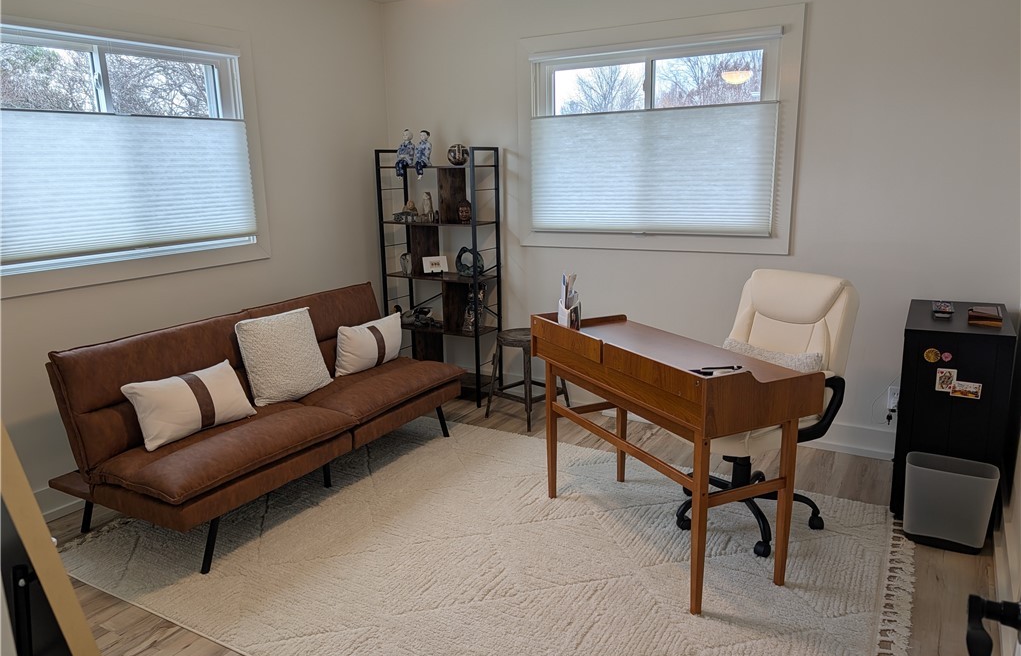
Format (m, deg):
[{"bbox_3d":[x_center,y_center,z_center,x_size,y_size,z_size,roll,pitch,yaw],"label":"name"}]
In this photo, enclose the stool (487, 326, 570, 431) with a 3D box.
[{"bbox_3d":[0.097,0.280,4.072,0.360,0.490,0.360,11,18,43],"label":"stool"}]

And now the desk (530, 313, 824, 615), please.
[{"bbox_3d":[0.550,0.417,2.695,0.485,0.825,1.070,-8,14,-25],"label":"desk"}]

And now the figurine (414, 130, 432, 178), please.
[{"bbox_3d":[-0.506,-1.010,4.144,0.085,0.280,0.095,6,15,30],"label":"figurine"}]

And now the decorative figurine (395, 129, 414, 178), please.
[{"bbox_3d":[-0.622,-1.029,4.209,0.095,0.291,0.100,6,15,30],"label":"decorative figurine"}]

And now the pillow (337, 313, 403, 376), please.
[{"bbox_3d":[-0.764,0.081,3.823,0.130,0.280,0.480,-1,10,33],"label":"pillow"}]

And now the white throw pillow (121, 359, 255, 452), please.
[{"bbox_3d":[-1.322,0.304,2.949,0.130,0.290,0.490,-30,-6,34],"label":"white throw pillow"}]

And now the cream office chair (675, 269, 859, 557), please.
[{"bbox_3d":[0.974,0.296,2.850,0.670,0.970,0.620,-10,16,-34],"label":"cream office chair"}]

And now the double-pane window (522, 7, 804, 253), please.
[{"bbox_3d":[0.704,-0.978,3.703,1.489,1.148,0.090,6,15,30],"label":"double-pane window"}]

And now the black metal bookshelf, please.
[{"bbox_3d":[-0.428,-0.320,4.405,0.700,1.535,0.270,6,15,30],"label":"black metal bookshelf"}]

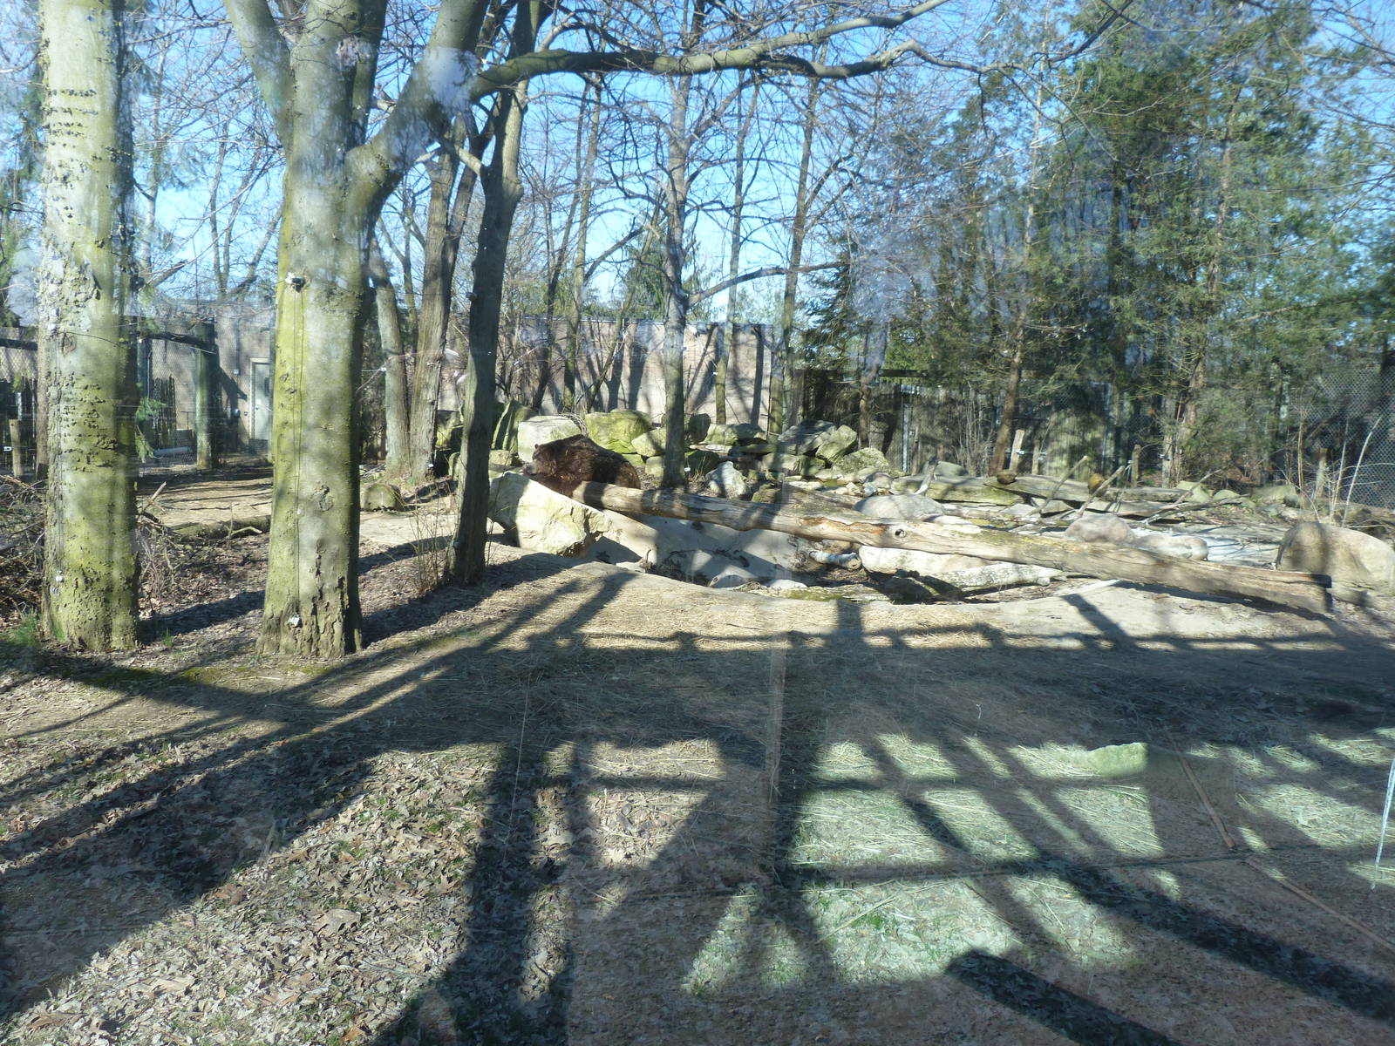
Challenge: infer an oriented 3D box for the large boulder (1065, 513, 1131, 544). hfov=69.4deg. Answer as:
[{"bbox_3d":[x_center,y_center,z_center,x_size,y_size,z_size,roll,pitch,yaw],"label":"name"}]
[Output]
[{"bbox_3d":[4.777,0.104,12.000,0.820,0.420,0.600,0,7,0],"label":"large boulder"}]

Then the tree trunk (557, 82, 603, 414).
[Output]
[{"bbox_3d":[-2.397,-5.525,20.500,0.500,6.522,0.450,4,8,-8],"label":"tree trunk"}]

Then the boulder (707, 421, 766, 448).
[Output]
[{"bbox_3d":[0.708,-1.600,18.200,1.048,0.428,0.786,1,8,2],"label":"boulder"}]

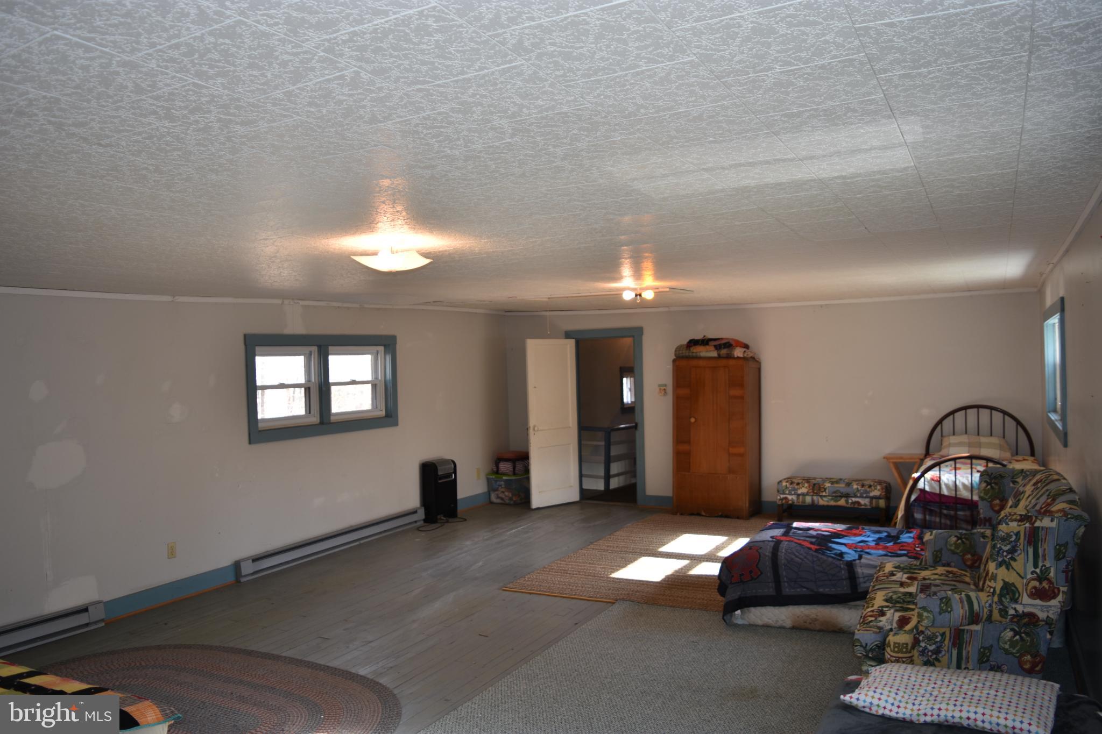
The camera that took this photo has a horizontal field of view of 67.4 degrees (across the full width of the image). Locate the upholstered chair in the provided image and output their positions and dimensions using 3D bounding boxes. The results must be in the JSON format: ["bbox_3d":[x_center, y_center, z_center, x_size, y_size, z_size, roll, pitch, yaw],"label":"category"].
[{"bbox_3d":[2.075,1.149,4.187,0.890,1.080,1.450,-1,0,26],"label":"upholstered chair"}]

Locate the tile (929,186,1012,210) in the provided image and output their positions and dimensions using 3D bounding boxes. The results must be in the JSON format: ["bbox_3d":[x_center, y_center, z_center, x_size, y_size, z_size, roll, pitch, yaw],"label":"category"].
[{"bbox_3d":[1.611,-0.655,3.179,0.305,0.016,0.305,-1,1,28],"label":"tile"}]

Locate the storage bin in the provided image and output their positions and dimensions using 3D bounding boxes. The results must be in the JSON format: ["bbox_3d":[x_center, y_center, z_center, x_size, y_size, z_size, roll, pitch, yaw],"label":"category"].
[{"bbox_3d":[-0.468,1.526,10.379,0.480,0.340,0.520,-1,1,28],"label":"storage bin"}]

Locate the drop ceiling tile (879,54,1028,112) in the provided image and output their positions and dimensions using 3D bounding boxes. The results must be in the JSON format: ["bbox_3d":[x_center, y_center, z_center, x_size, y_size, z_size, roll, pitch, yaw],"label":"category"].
[{"bbox_3d":[0.902,-0.639,1.851,0.303,0.020,0.303,0,1,28],"label":"drop ceiling tile"}]

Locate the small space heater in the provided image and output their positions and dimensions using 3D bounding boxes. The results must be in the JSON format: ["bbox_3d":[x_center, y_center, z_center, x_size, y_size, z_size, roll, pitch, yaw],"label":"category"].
[{"bbox_3d":[-1.258,1.389,9.349,0.180,0.690,0.340,-1,1,28],"label":"small space heater"}]

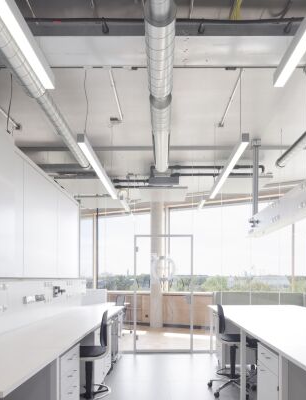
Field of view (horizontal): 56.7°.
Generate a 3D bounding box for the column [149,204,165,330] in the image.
[{"bbox_3d":[0.105,1.740,7.800,0.370,3.500,0.370,0,0,0],"label":"column"}]

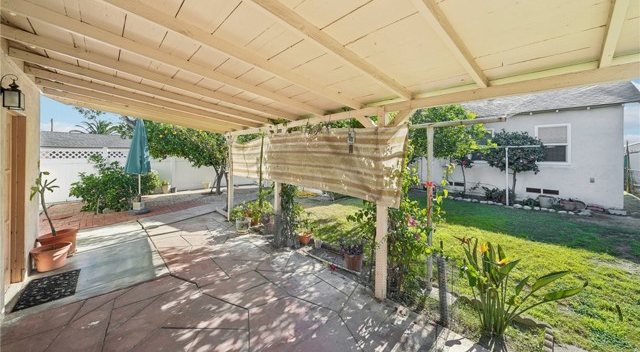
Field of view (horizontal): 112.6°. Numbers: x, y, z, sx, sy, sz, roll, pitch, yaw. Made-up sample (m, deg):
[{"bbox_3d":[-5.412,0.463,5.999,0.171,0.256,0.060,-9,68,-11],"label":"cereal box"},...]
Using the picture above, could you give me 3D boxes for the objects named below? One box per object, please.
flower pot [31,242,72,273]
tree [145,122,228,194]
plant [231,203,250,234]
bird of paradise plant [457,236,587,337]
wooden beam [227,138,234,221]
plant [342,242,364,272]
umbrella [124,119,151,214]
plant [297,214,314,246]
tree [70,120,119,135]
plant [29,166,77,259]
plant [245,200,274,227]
[{"bbox_3d":[-3.652,1.109,2.900,0.340,0.280,0.340,3,4,38],"label":"flower pot"},{"bbox_3d":[-5.236,-0.798,8.300,2.900,2.950,2.600,-2,4,-32],"label":"tree"},{"bbox_3d":[-1.612,0.867,4.350,0.390,0.610,0.380,-1,4,-20],"label":"plant"},{"bbox_3d":[1.742,0.948,1.880,0.950,0.830,0.650,0,3,6],"label":"bird of paradise plant"},{"bbox_3d":[-2.115,0.047,5.050,0.105,2.070,0.105,-3,5,-44],"label":"wooden beam"},{"bbox_3d":[0.466,1.096,2.920,0.280,0.410,0.270,1,3,9],"label":"plant"},{"bbox_3d":[-4.966,-0.288,5.850,0.550,2.600,0.530,-3,5,-40],"label":"umbrella"},{"bbox_3d":[-0.264,0.941,3.750,0.310,0.560,0.290,0,3,-4],"label":"plant"},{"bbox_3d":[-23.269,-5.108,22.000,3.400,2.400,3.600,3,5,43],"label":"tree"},{"bbox_3d":[-4.218,0.550,3.400,0.450,1.380,0.470,3,4,39],"label":"plant"},{"bbox_3d":[-1.348,0.836,4.750,0.600,0.620,0.500,-1,4,-16],"label":"plant"}]

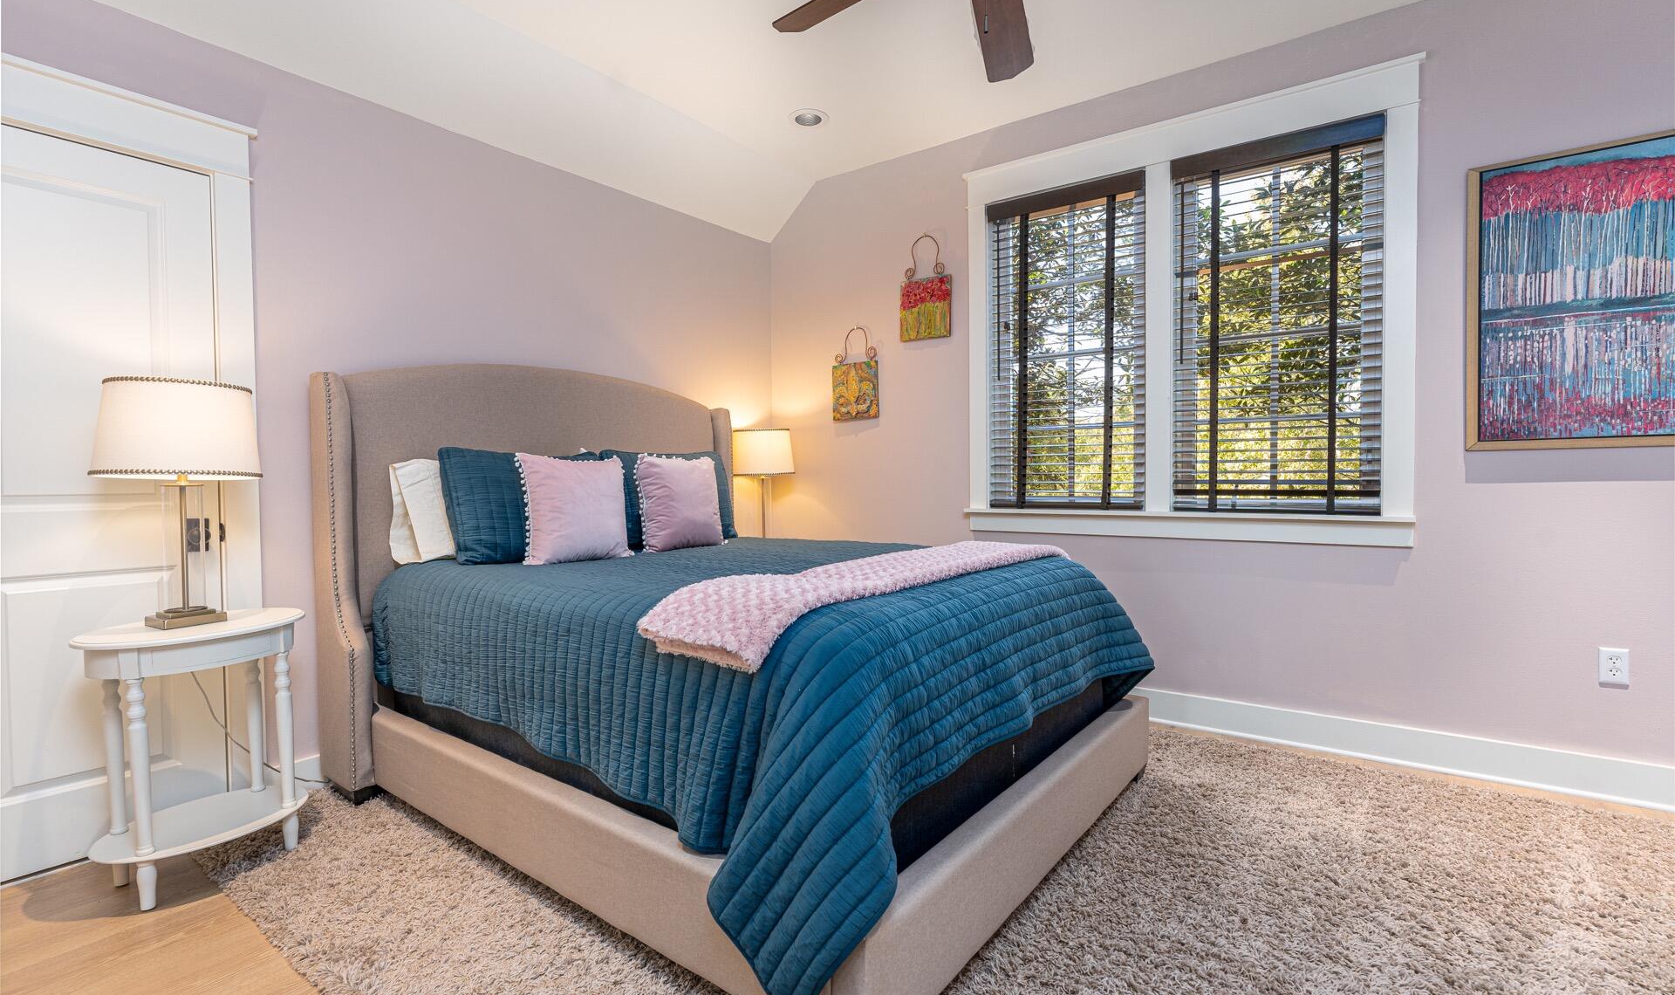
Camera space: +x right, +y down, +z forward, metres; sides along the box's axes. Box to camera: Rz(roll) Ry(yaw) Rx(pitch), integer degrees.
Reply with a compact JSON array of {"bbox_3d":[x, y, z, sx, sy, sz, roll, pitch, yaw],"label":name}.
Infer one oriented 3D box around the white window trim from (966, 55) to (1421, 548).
[{"bbox_3d":[1.331,-0.694,3.135,1.782,1.737,0.070,1,2,37],"label":"white window trim"}]

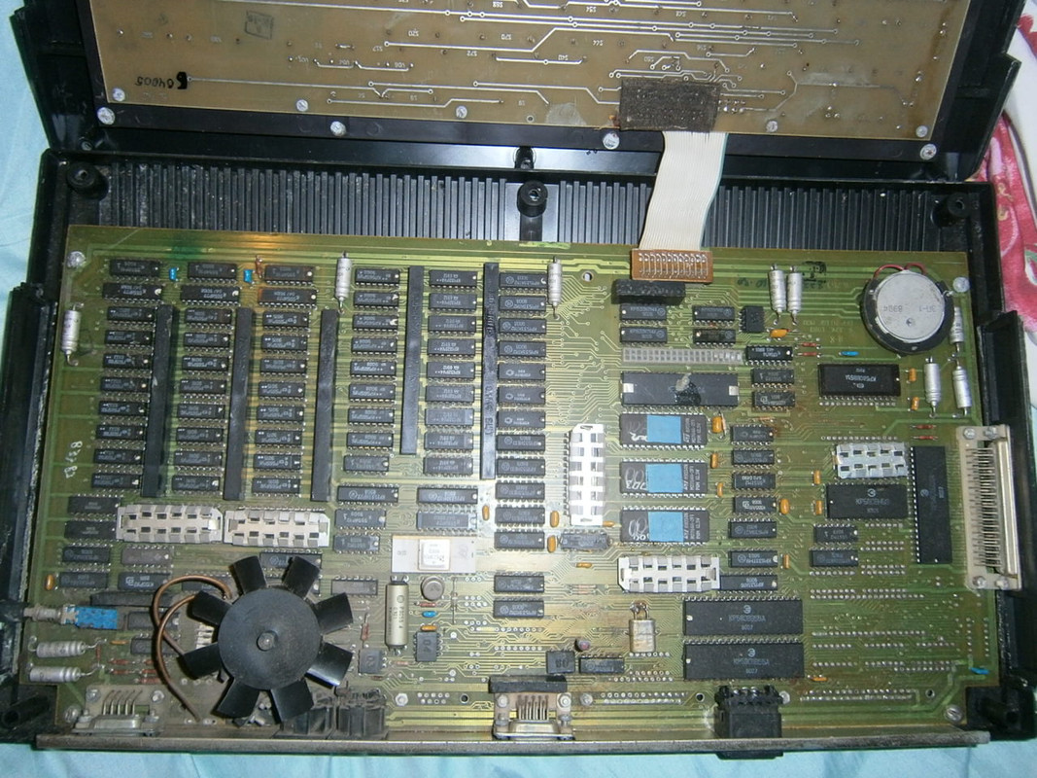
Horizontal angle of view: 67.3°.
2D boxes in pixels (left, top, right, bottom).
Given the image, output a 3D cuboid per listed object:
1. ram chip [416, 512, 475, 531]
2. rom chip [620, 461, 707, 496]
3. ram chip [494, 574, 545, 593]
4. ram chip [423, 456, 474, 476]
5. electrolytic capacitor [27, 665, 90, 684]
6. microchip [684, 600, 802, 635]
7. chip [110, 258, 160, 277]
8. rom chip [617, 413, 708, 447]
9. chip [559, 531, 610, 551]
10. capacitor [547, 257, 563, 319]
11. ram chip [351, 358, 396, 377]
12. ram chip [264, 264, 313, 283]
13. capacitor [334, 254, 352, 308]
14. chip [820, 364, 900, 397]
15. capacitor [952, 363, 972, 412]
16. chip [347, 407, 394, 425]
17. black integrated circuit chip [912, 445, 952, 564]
[{"bbox_3d":[-0.030,0.055,0.322,0.025,0.004,0.008,1,83,-3],"label":"ram chip"},{"bbox_3d":[0.061,0.037,0.328,0.037,0.005,0.015,1,83,-3],"label":"rom chip"},{"bbox_3d":[0.000,0.079,0.317,0.021,0.004,0.007,1,81,-3],"label":"ram chip"},{"bbox_3d":[-0.029,0.032,0.327,0.020,0.004,0.008,1,82,-3],"label":"ram chip"},{"bbox_3d":[-0.180,0.112,0.306,0.023,0.006,0.006,0,83,-3],"label":"electrolytic capacitor"},{"bbox_3d":[0.094,0.095,0.324,0.051,0.005,0.014,1,82,-3],"label":"microchip"},{"bbox_3d":[-0.162,-0.052,0.329,0.020,0.004,0.007,1,83,-3],"label":"chip"},{"bbox_3d":[0.061,0.018,0.333,0.037,0.005,0.015,1,82,-3],"label":"rom chip"},{"bbox_3d":[0.027,0.063,0.323,0.020,0.005,0.007,1,81,-3],"label":"chip"},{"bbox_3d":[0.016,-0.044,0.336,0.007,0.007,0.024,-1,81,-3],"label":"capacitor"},{"bbox_3d":[-0.061,-0.008,0.331,0.019,0.004,0.008,1,82,-3],"label":"ram chip"},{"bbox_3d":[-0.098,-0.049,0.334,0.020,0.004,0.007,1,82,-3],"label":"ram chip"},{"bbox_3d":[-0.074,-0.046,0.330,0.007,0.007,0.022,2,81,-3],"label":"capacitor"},{"bbox_3d":[0.149,-0.004,0.341,0.036,0.005,0.014,1,82,-3],"label":"chip"},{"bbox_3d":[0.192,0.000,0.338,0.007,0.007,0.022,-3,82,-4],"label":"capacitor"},{"bbox_3d":[-0.062,0.011,0.328,0.019,0.004,0.008,1,82,-3],"label":"chip"},{"bbox_3d":[0.176,0.049,0.333,0.015,0.005,0.050,1,81,-3],"label":"black integrated circuit chip"}]

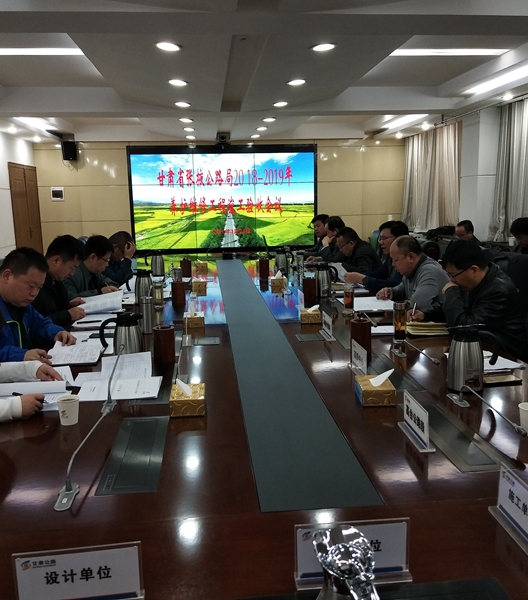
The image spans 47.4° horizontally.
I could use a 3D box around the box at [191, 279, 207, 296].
[{"bbox_3d":[-0.532,-0.131,4.960,0.112,0.056,0.168,-2,9,-5],"label":"box"}]

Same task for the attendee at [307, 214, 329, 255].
[{"bbox_3d":[0.764,-0.397,7.333,0.780,1.295,0.550,-4,9,-13],"label":"attendee"}]

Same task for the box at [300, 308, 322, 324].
[{"bbox_3d":[0.263,0.095,3.542,0.113,0.054,0.195,-2,9,-5],"label":"box"}]

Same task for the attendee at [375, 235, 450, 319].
[{"bbox_3d":[0.945,0.171,4.004,0.640,1.210,0.540,0,9,8],"label":"attendee"}]

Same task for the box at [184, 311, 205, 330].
[{"bbox_3d":[-0.392,0.111,3.392,0.111,0.058,0.170,-2,9,-5],"label":"box"}]

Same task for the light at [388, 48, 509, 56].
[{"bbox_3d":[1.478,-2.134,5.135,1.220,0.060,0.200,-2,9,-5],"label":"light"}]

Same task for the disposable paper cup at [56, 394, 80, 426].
[{"bbox_3d":[-0.630,0.359,1.942,0.071,0.085,0.071,-2,9,-5],"label":"disposable paper cup"}]

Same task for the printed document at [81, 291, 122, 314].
[{"bbox_3d":[-0.974,0.018,3.625,0.275,0.050,0.210,-8,28,-2],"label":"printed document"}]

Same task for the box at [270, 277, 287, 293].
[{"bbox_3d":[0.124,-0.152,5.007,0.112,0.056,0.168,0,9,7],"label":"box"}]

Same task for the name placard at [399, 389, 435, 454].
[{"bbox_3d":[0.437,0.342,1.723,0.045,0.110,0.209,-2,9,-5],"label":"name placard"}]

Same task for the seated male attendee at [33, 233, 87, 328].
[{"bbox_3d":[-1.175,0.247,3.690,0.740,1.275,0.560,-1,9,5],"label":"seated male attendee"}]

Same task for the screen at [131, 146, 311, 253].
[{"bbox_3d":[-0.665,-1.706,10.201,3.170,1.760,0.120,-2,9,-5],"label":"screen"}]

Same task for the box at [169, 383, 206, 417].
[{"bbox_3d":[-0.256,0.341,2.047,0.112,0.056,0.168,-2,9,-5],"label":"box"}]

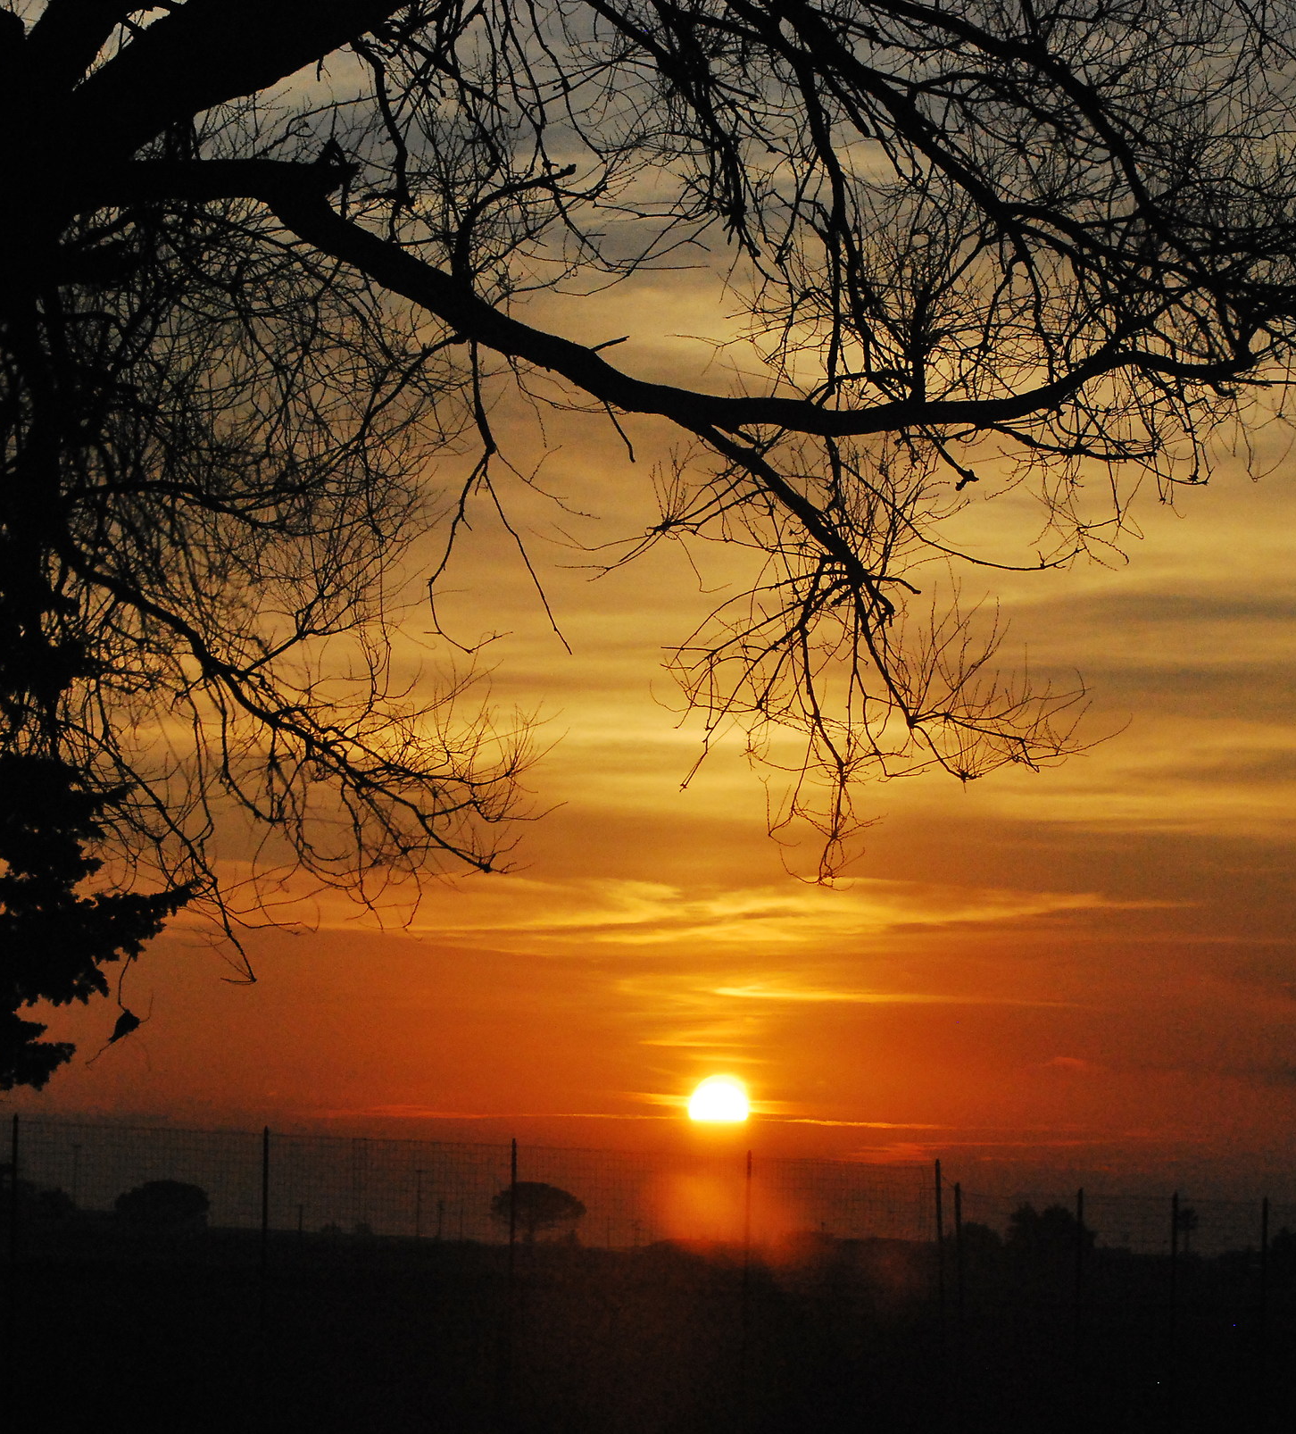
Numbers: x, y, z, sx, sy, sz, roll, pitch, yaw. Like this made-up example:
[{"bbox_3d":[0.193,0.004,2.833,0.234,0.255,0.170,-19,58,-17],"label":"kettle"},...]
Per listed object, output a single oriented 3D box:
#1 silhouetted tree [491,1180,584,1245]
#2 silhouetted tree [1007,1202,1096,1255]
[{"bbox_3d":[-11.000,50.140,560.000,9.640,6.590,9.160,1,-5,-1],"label":"silhouetted tree"},{"bbox_3d":[34.940,44.500,480.000,7.680,4.930,7.300,1,-5,4],"label":"silhouetted tree"}]

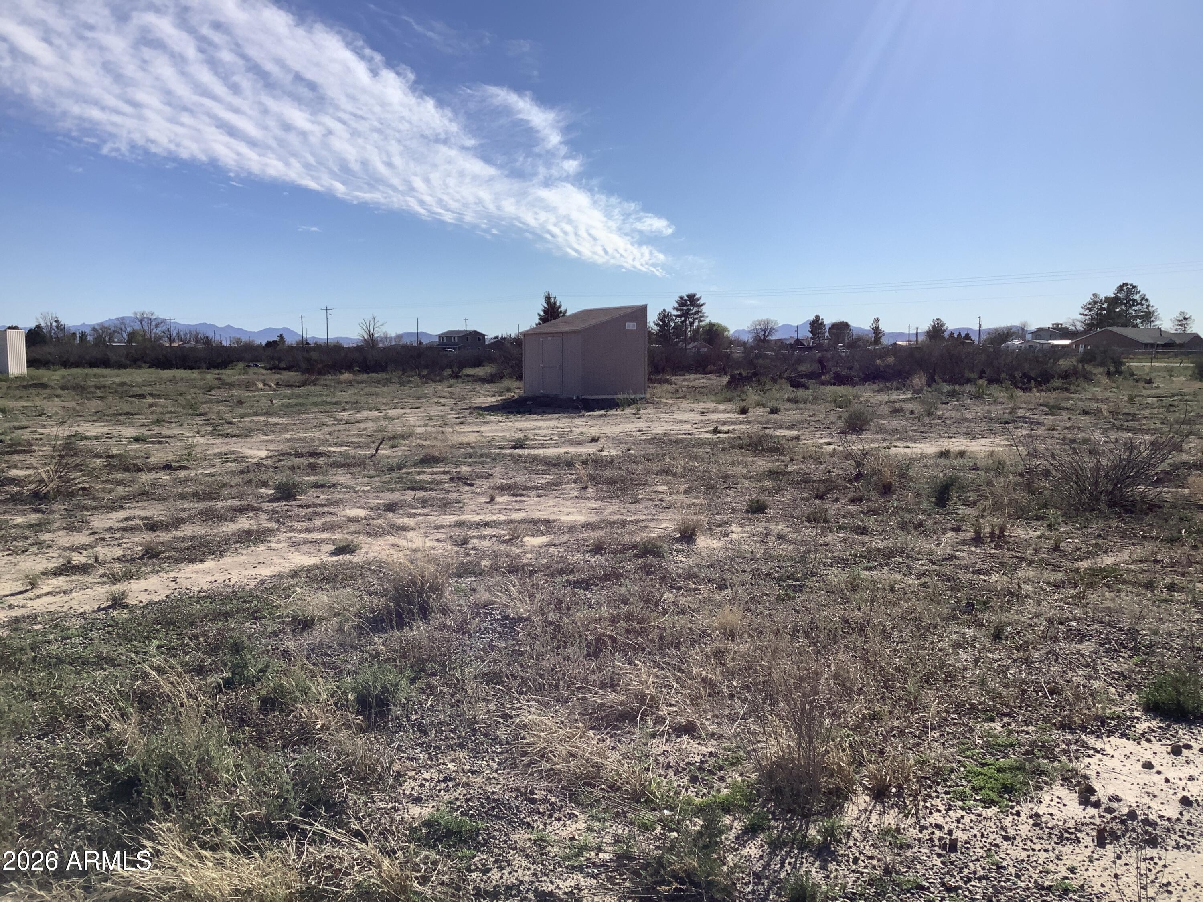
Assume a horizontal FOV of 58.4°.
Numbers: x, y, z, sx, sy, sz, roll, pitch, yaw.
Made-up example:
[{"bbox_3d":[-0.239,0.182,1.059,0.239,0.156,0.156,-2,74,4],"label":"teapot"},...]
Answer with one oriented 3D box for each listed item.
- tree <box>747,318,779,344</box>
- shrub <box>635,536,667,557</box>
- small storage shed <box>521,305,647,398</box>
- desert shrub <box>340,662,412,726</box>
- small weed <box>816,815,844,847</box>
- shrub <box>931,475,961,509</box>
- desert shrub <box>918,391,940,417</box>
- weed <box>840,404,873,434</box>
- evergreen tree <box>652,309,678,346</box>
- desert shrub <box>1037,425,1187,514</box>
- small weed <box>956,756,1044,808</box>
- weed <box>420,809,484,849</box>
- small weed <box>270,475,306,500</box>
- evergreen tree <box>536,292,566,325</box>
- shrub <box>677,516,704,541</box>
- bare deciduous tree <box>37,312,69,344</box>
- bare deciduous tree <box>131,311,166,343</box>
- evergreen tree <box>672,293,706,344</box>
[{"bbox_3d":[37.689,-26.995,250.772,7.669,8.420,7.286,1,6,8],"label":"tree"},{"bbox_3d":[0.386,0.739,8.417,0.250,0.140,0.237,0,6,3],"label":"shrub"},{"bbox_3d":[-0.517,-3.114,33.024,2.493,2.750,3.232,-4,7,-37],"label":"small storage shed"},{"bbox_3d":[-0.981,1.048,4.676,0.315,0.249,0.299,-1,6,-12],"label":"desert shrub"},{"bbox_3d":[0.699,1.152,3.287,0.080,0.075,0.070,0,6,0],"label":"small weed"},{"bbox_3d":[3.268,0.382,10.208,0.260,0.280,0.250,0,6,0],"label":"shrub"},{"bbox_3d":[7.194,-1.028,23.639,0.450,0.510,0.420,0,6,0],"label":"desert shrub"},{"bbox_3d":[4.777,-0.600,20.145,0.598,0.533,0.568,1,6,13],"label":"weed"},{"bbox_3d":[12.720,-23.945,215.571,5.276,9.165,5.013,0,6,3],"label":"evergreen tree"},{"bbox_3d":[4.830,0.143,10.246,1.320,0.750,1.100,0,6,0],"label":"desert shrub"},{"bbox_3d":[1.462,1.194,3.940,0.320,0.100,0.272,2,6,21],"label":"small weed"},{"bbox_3d":[-0.462,1.157,3.319,0.195,0.060,0.160,0,6,0],"label":"weed"},{"bbox_3d":[-3.141,0.367,10.787,0.320,0.200,0.280,0,6,0],"label":"small weed"},{"bbox_3d":[-7.335,-18.157,153.968,5.000,9.600,5.000,0,6,0],"label":"evergreen tree"},{"bbox_3d":[0.748,0.648,9.115,0.231,0.185,0.219,0,6,5],"label":"shrub"},{"bbox_3d":[-117.730,-25.272,230.655,6.653,8.885,6.320,-3,6,-27],"label":"bare deciduous tree"},{"bbox_3d":[-98.460,-25.634,233.618,6.900,9.200,6.500,0,6,0],"label":"bare deciduous tree"},{"bbox_3d":[17.525,-25.539,215.416,6.596,12.369,6.266,0,6,5],"label":"evergreen tree"}]

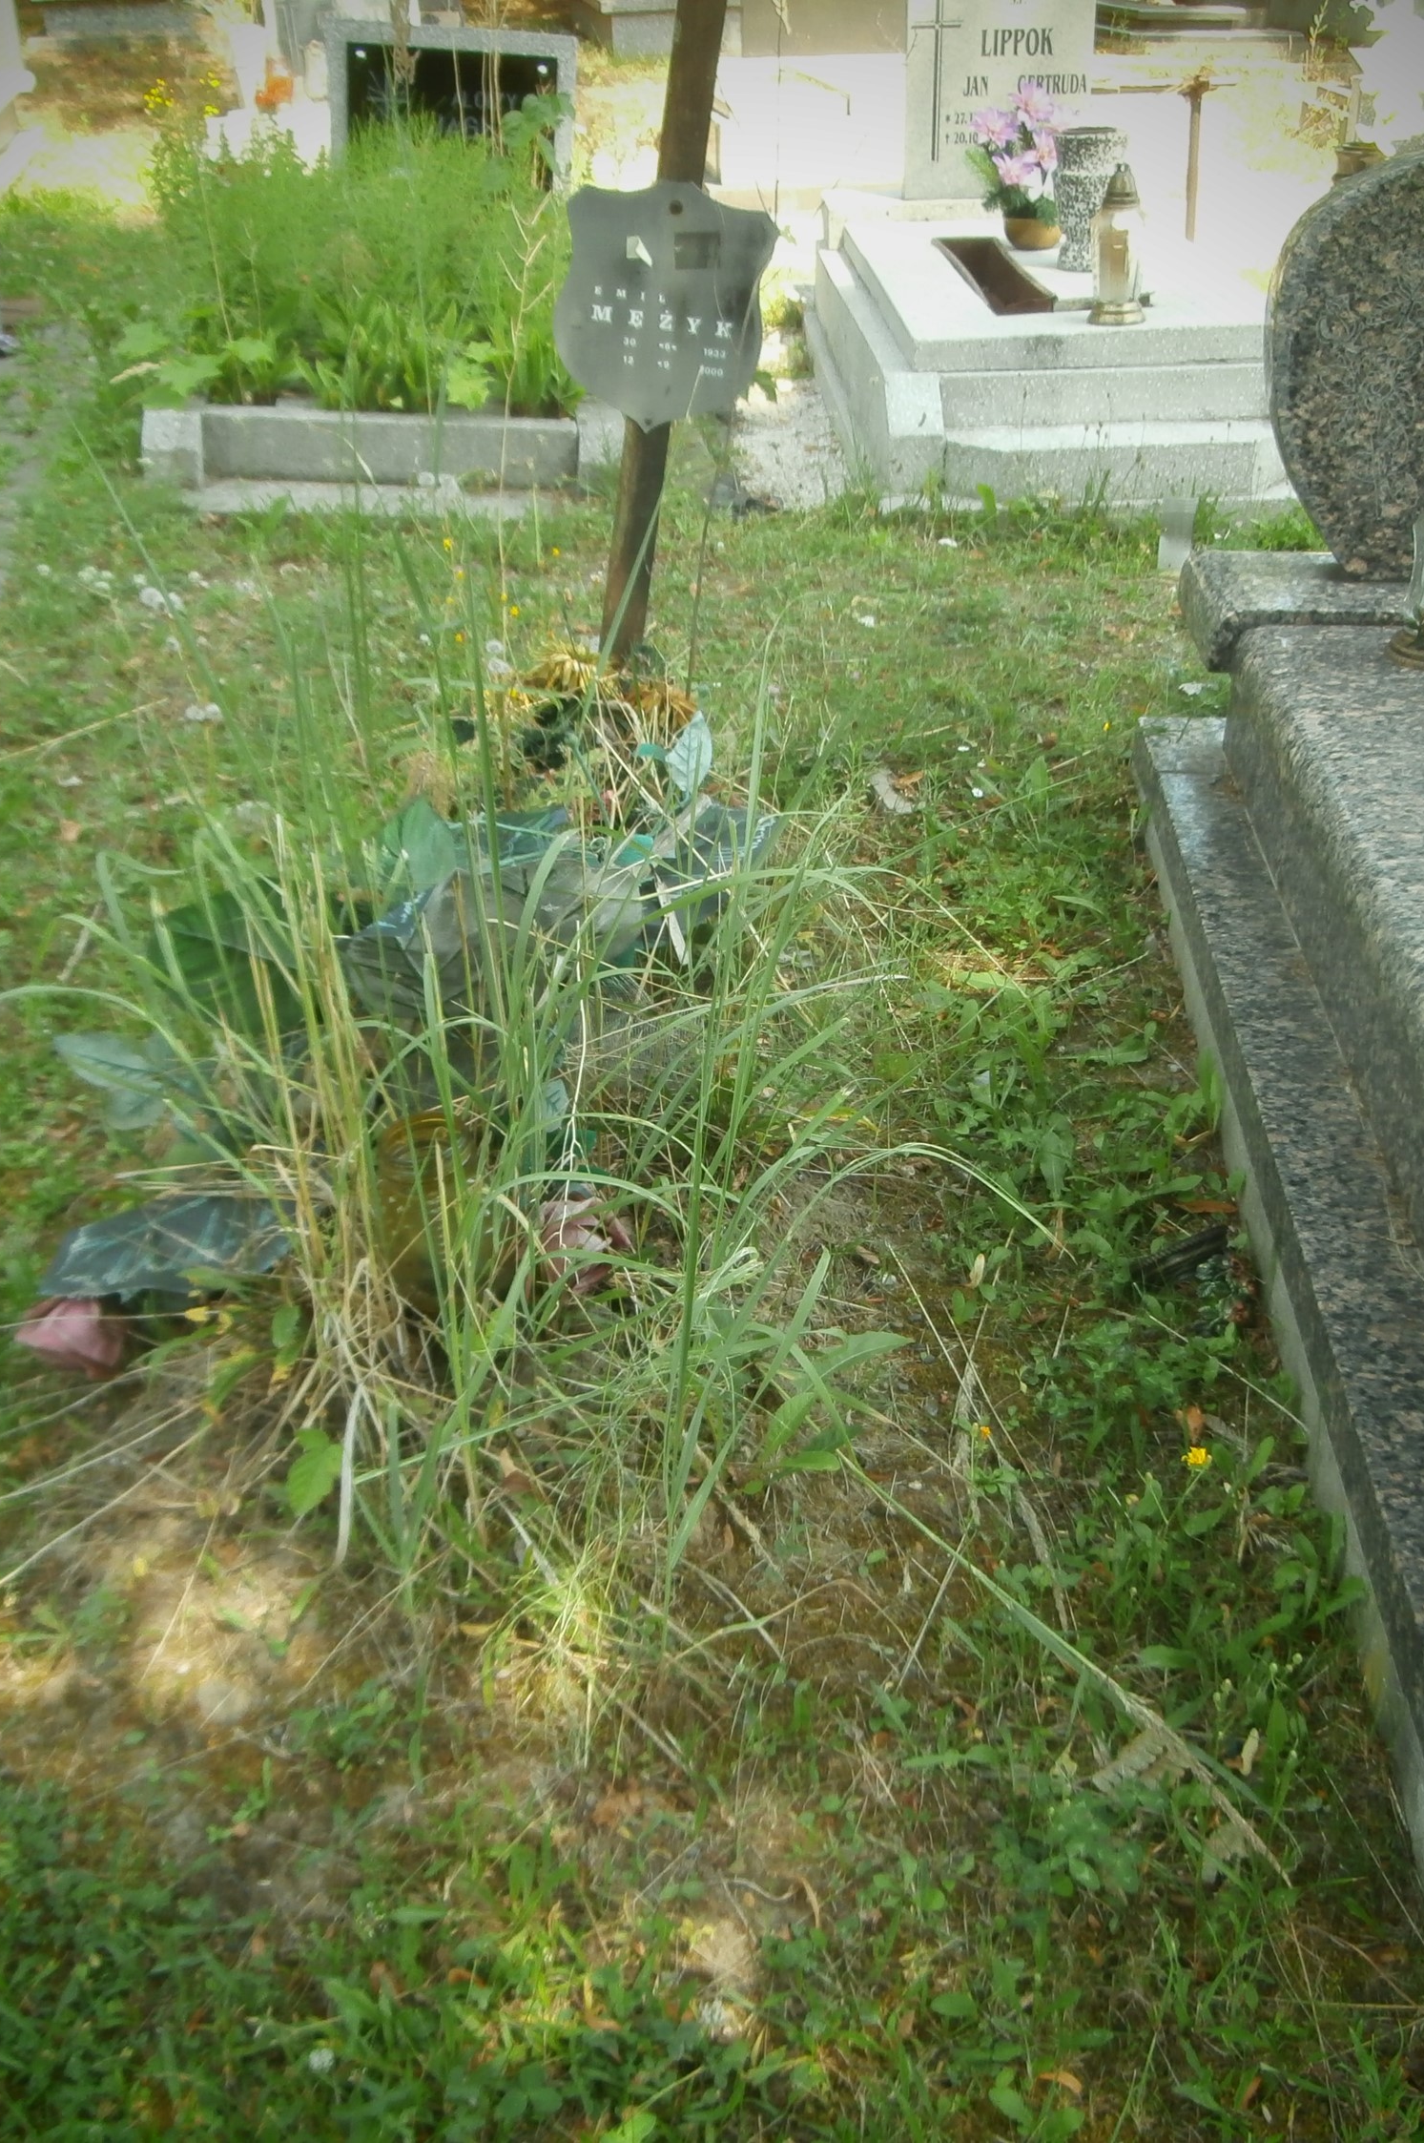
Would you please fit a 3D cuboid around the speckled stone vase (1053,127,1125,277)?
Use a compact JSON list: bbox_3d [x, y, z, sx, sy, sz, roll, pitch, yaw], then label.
[{"bbox_3d":[0.891,-2.064,4.697,0.161,0.290,0.161,-3,33,-3],"label":"speckled stone vase"}]

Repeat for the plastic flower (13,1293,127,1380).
[{"bbox_3d":[-0.600,0.248,1.853,0.100,0.072,0.085,-14,36,-19],"label":"plastic flower"}]

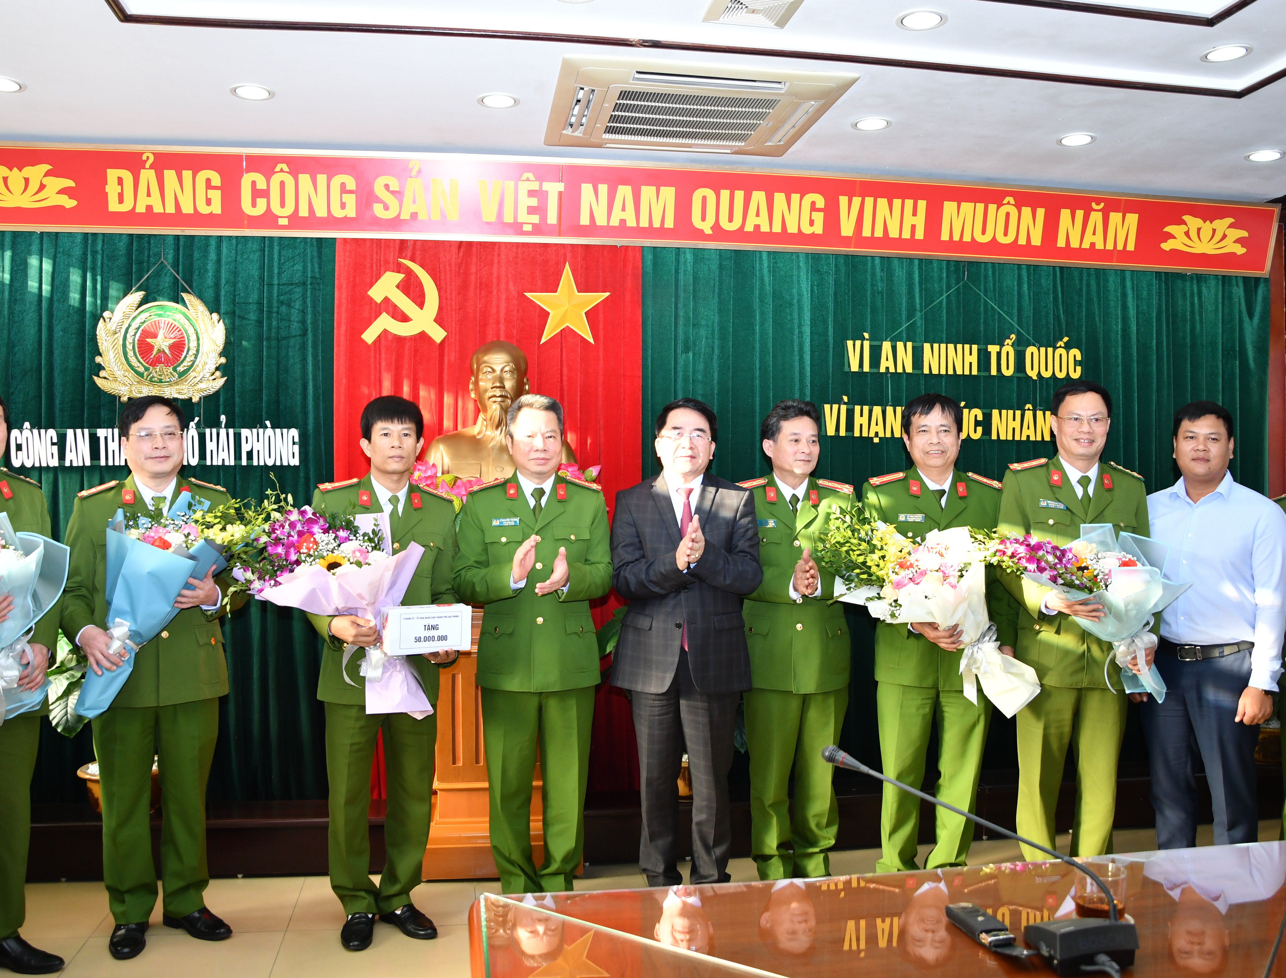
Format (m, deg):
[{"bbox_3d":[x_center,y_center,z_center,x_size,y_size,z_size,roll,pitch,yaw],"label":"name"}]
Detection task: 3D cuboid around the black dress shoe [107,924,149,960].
[{"bbox_3d":[-1.581,1.342,3.390,0.107,0.105,0.285,0,1,-16],"label":"black dress shoe"}]

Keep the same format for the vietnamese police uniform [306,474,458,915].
[{"bbox_3d":[-0.819,0.672,3.450,0.470,1.405,0.380,0,0,-22],"label":"vietnamese police uniform"}]

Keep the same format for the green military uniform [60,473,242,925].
[{"bbox_3d":[-1.521,0.675,3.420,0.520,1.410,0.380,0,0,-25],"label":"green military uniform"}]

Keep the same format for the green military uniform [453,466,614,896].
[{"bbox_3d":[-0.357,0.665,3.550,0.520,1.430,0.380,0,0,-7],"label":"green military uniform"}]

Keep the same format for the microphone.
[{"bbox_3d":[0.460,0.510,1.535,0.410,0.265,0.200,0,0,6],"label":"microphone"}]

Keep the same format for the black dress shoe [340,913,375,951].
[{"bbox_3d":[-0.893,1.352,3.485,0.107,0.105,0.285,0,1,-9],"label":"black dress shoe"}]

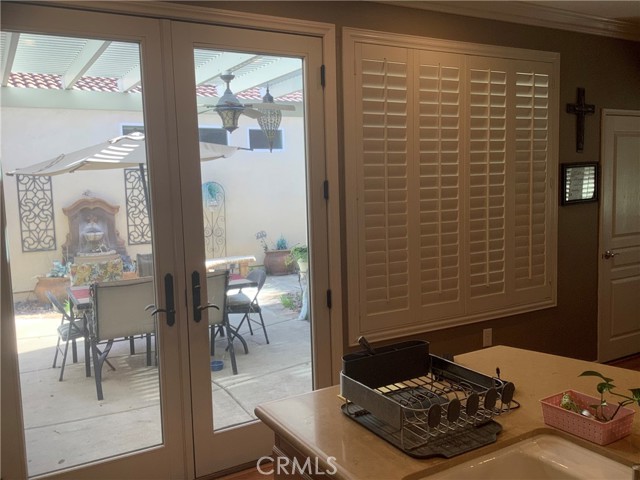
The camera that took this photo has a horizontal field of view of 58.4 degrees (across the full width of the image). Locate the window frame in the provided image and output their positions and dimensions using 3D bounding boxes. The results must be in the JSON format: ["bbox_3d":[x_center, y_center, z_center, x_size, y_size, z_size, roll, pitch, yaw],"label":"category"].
[{"bbox_3d":[0.987,-0.362,3.921,1.900,1.900,0.070,-5,7,-29],"label":"window frame"}]

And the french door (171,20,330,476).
[{"bbox_3d":[-0.333,0.067,3.216,0.870,2.410,0.060,-5,7,-29],"label":"french door"}]

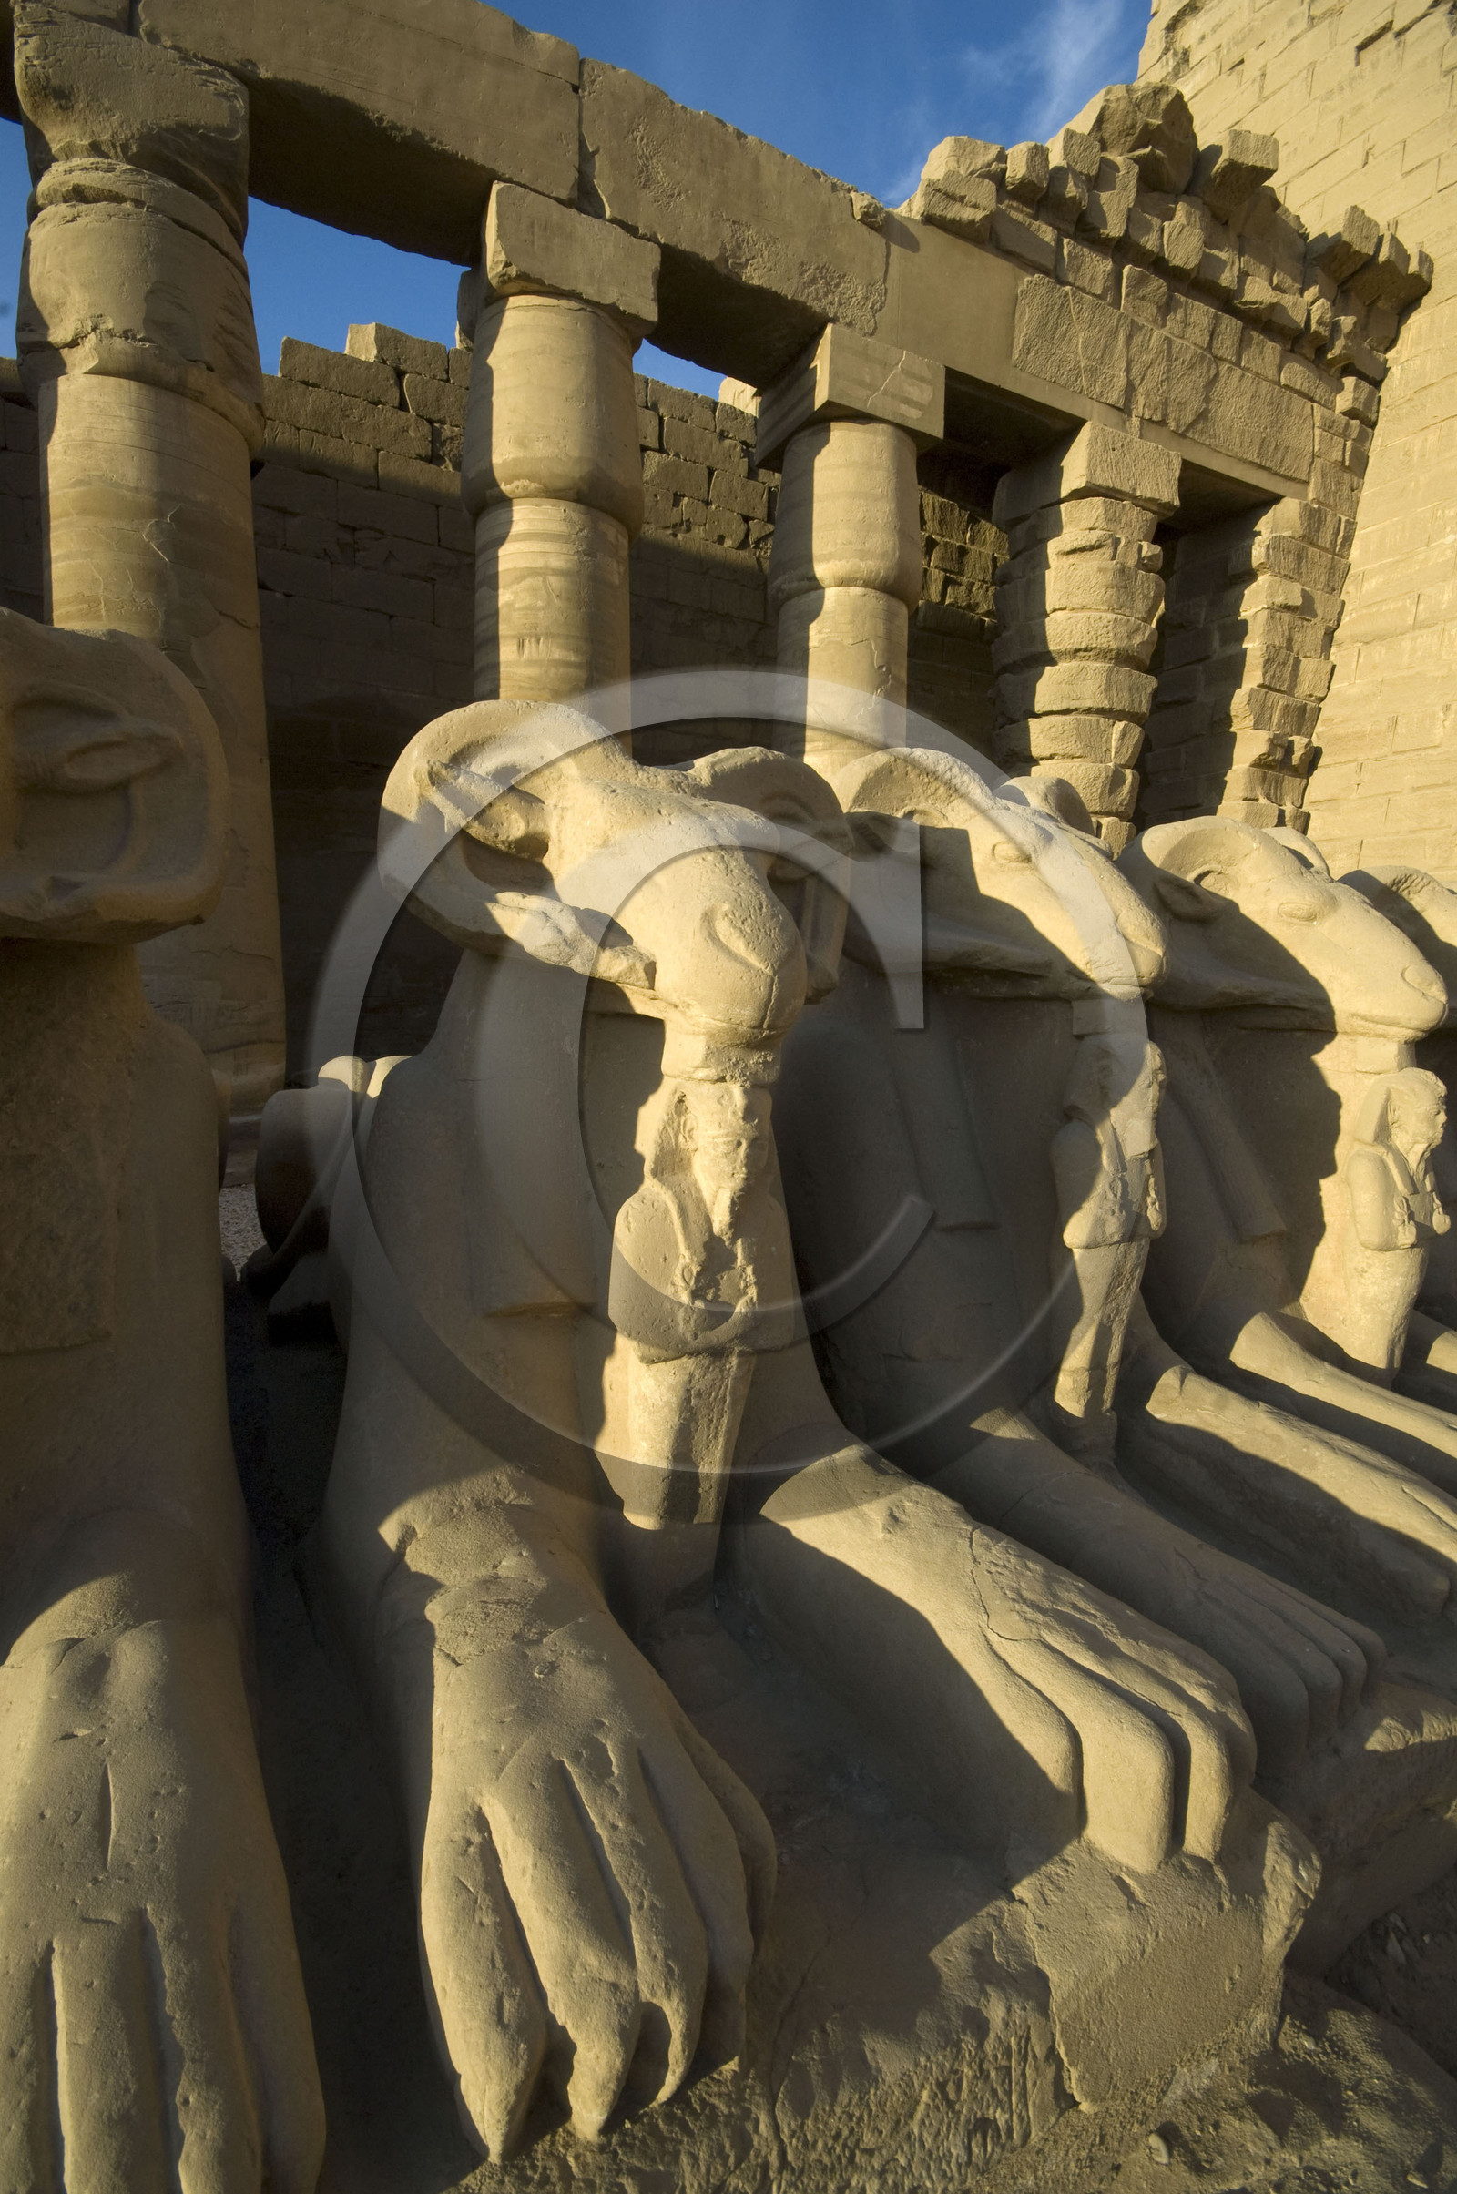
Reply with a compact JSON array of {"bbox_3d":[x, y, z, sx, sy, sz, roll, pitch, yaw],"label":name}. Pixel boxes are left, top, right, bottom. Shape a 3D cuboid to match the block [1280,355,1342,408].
[{"bbox_3d":[8.544,-10.654,13.864,1.329,0.466,0.630,-2,9,-26],"label":"block"}]

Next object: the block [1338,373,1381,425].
[{"bbox_3d":[9.535,-10.573,14.077,0.630,0.485,0.563,-2,9,-26],"label":"block"}]

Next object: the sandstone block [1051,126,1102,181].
[{"bbox_3d":[4.547,-12.478,12.269,0.549,0.392,0.538,-3,11,-26],"label":"sandstone block"}]

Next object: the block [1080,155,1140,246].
[{"bbox_3d":[5.143,-12.402,12.769,0.750,0.851,0.582,-3,11,-26],"label":"block"}]

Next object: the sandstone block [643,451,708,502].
[{"bbox_3d":[-0.932,-9.722,14.565,0.970,0.466,0.630,-2,9,-26],"label":"sandstone block"}]

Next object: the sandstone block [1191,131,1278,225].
[{"bbox_3d":[7.380,-13.634,13.510,1.080,0.490,0.840,-2,6,-26],"label":"sandstone block"}]

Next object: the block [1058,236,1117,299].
[{"bbox_3d":[4.993,-11.764,13.154,0.896,0.549,0.616,-3,11,-26],"label":"block"}]

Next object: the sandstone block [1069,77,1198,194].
[{"bbox_3d":[4.968,-12.008,11.668,1.407,0.921,0.922,-2,9,-26],"label":"sandstone block"}]

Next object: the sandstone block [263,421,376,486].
[{"bbox_3d":[-6.213,-9.604,13.892,1.536,0.624,0.720,-3,12,-27],"label":"sandstone block"}]

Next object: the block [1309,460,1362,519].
[{"bbox_3d":[10.396,-10.554,16.097,1.422,0.538,0.672,-3,11,-26],"label":"block"}]

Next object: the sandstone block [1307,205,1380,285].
[{"bbox_3d":[8.770,-12.252,13.254,0.698,0.475,0.795,-2,9,-26],"label":"sandstone block"}]

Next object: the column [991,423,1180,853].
[{"bbox_3d":[5.256,-4.904,14.869,2.352,9.744,2.352,-3,12,-27],"label":"column"}]

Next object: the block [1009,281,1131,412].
[{"bbox_3d":[4.786,-10.797,13.394,2.150,1.180,0.800,-2,6,-26],"label":"block"}]

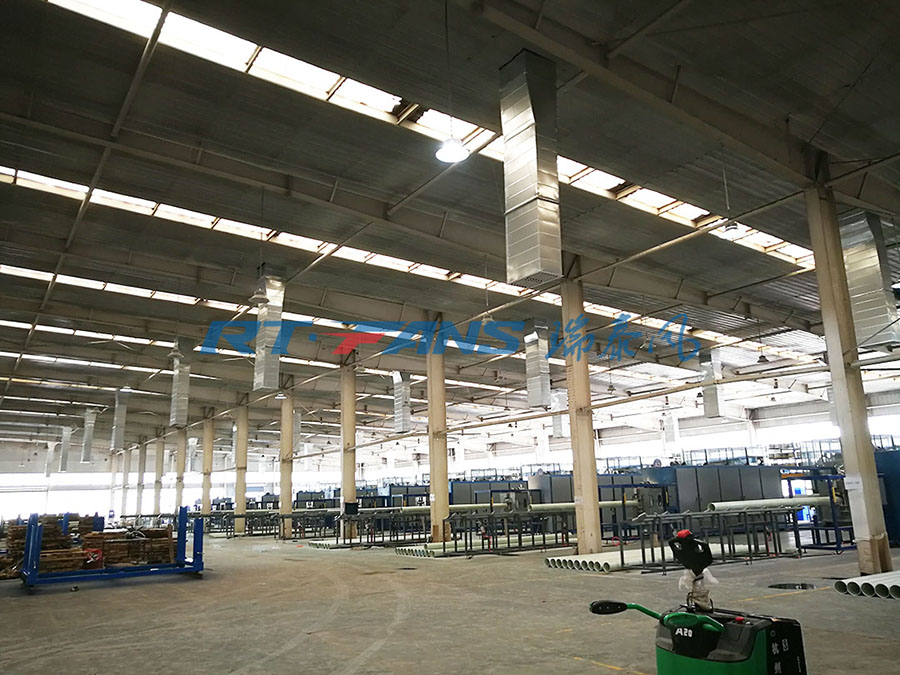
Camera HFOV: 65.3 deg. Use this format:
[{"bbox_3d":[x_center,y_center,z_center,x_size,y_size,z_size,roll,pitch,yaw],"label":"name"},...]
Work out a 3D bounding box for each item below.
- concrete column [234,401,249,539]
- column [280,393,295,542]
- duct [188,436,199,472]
[{"bbox_3d":[-13.025,8.183,43.985,0.624,7.840,0.280,7,-16,-34],"label":"concrete column"},{"bbox_3d":[-8.827,6.664,38.017,0.624,7.840,0.280,7,-16,-34],"label":"column"},{"bbox_3d":[-26.390,12.102,72.314,0.750,3.600,0.800,7,-16,-34],"label":"duct"}]

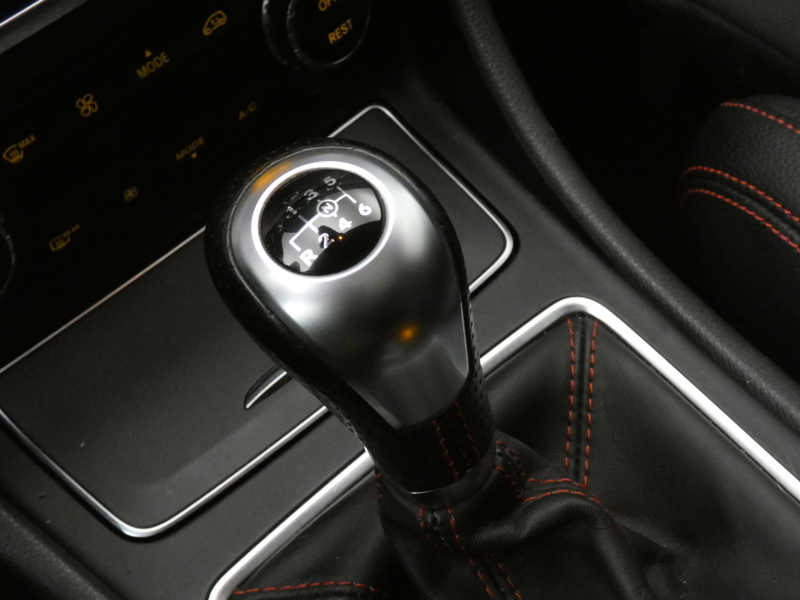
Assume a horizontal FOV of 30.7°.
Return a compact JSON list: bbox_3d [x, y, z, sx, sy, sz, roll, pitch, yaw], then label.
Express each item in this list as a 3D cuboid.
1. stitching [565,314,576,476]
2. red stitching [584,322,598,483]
[{"bbox_3d":[0.053,0.029,0.456,0.003,0.003,0.059,1,52,6],"label":"stitching"},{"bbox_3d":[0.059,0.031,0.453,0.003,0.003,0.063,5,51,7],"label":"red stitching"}]

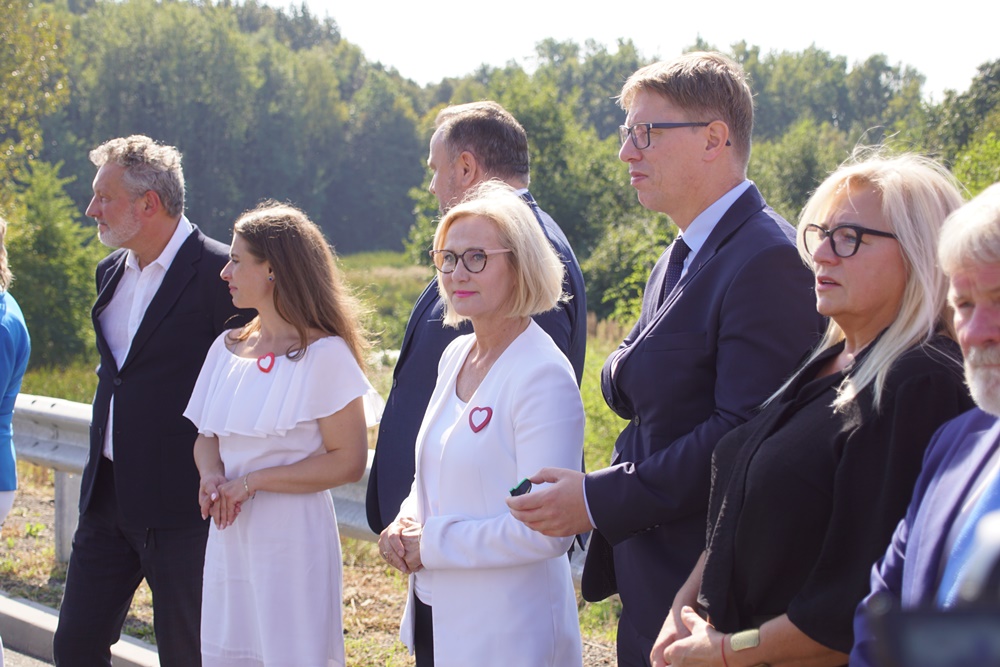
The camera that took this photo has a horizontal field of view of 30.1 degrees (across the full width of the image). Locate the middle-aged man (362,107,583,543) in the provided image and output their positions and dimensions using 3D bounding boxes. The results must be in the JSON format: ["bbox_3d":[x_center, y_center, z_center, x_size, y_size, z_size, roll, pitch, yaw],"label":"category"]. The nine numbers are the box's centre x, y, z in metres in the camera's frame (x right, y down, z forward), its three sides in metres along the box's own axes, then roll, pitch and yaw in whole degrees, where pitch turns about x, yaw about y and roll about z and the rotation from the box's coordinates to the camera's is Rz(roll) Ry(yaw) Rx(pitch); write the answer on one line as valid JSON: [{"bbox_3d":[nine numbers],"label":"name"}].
[{"bbox_3d":[-0.050,0.455,3.860,0.380,1.860,0.540,-1,3,-15],"label":"middle-aged man"}]

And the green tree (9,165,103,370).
[{"bbox_3d":[-6.300,-1.000,26.500,1.600,2.950,1.600,-1,3,-13],"label":"green tree"}]

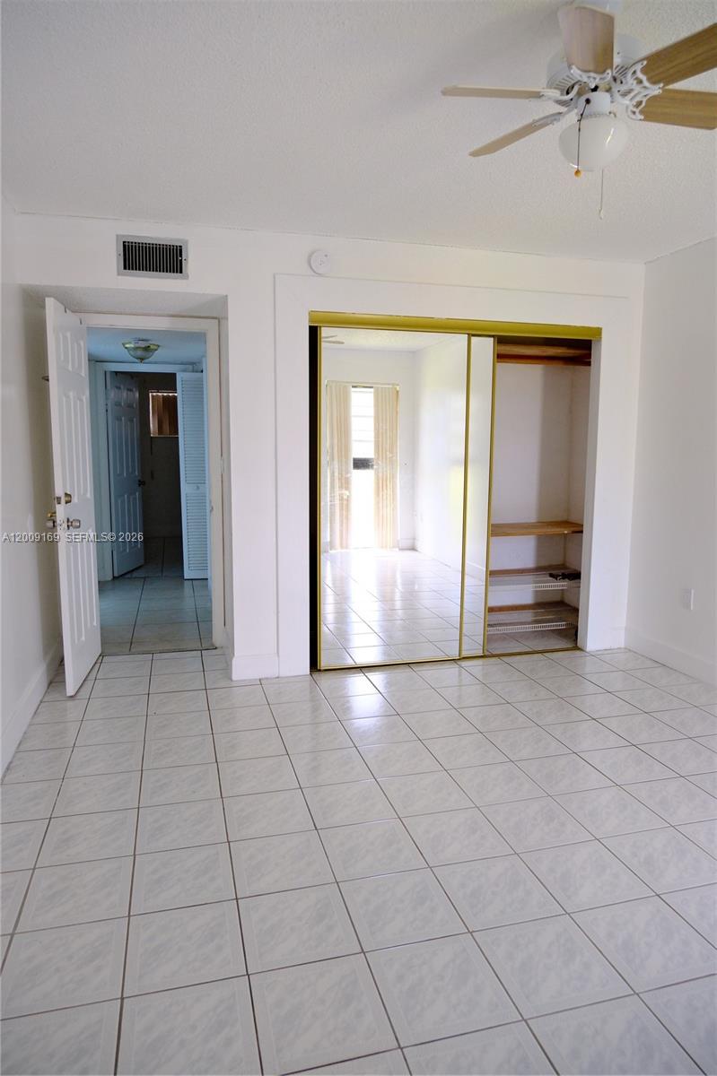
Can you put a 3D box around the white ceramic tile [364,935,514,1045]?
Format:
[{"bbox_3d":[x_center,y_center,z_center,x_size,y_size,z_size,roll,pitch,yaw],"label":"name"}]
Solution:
[{"bbox_3d":[0.200,1.114,1.709,0.298,0.010,0.298,-2,8,-15],"label":"white ceramic tile"}]

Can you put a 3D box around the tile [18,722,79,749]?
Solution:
[{"bbox_3d":[-1.407,0.914,3.144,0.228,0.010,0.300,-2,8,-15],"label":"tile"}]

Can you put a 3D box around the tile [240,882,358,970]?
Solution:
[{"bbox_3d":[-0.171,1.086,1.925,0.300,0.010,0.300,-2,8,-15],"label":"tile"}]

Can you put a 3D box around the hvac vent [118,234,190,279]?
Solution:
[{"bbox_3d":[-1.044,-1.429,3.500,0.351,0.200,0.020,-2,8,-15],"label":"hvac vent"}]

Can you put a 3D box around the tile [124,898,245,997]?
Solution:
[{"bbox_3d":[-0.465,1.101,1.857,0.302,0.010,0.302,-2,8,-15],"label":"tile"}]

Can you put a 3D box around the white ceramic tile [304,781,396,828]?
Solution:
[{"bbox_3d":[-0.037,0.996,2.575,0.298,0.010,0.298,-2,8,-15],"label":"white ceramic tile"}]

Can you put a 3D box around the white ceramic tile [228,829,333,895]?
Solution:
[{"bbox_3d":[-0.249,1.046,2.213,0.300,0.010,0.300,-2,8,-15],"label":"white ceramic tile"}]

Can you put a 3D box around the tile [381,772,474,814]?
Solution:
[{"bbox_3d":[0.255,0.987,2.654,0.298,0.010,0.298,-2,8,-15],"label":"tile"}]

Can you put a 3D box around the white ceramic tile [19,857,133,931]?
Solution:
[{"bbox_3d":[-0.832,1.062,2.051,0.298,0.010,0.298,-2,8,-15],"label":"white ceramic tile"}]

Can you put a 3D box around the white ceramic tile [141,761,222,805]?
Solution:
[{"bbox_3d":[-0.700,0.976,2.713,0.300,0.010,0.300,-2,8,-15],"label":"white ceramic tile"}]

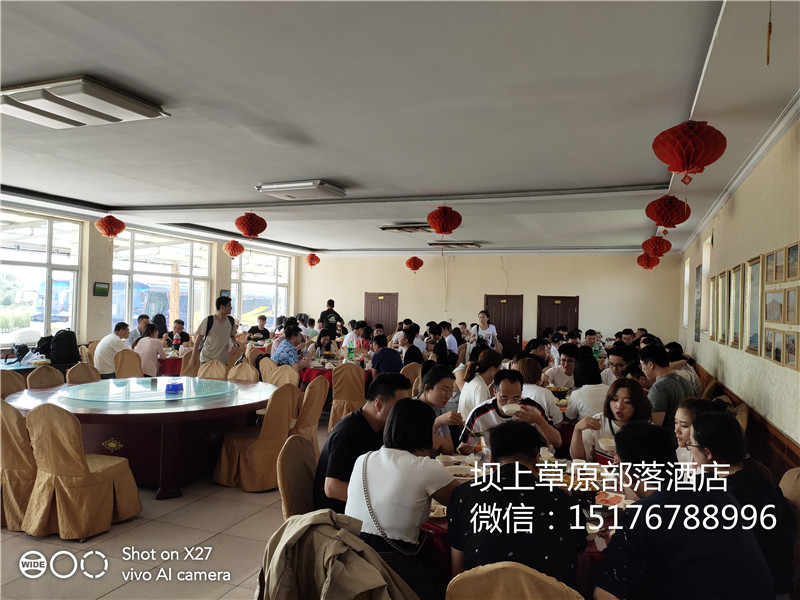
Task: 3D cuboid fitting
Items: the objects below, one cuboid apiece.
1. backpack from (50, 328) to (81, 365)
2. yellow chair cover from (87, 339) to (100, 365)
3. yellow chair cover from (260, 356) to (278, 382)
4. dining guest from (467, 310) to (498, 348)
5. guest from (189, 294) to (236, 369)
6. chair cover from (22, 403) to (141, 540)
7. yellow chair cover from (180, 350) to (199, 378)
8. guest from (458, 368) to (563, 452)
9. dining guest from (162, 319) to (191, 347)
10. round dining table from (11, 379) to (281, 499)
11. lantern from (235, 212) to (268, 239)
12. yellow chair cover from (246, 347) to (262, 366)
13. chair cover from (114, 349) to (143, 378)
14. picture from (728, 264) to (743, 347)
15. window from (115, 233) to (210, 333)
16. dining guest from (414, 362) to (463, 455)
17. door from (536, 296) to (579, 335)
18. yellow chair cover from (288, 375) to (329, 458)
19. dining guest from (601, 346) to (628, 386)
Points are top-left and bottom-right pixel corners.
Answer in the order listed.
[{"bbox_3d":[-4.523,0.602,7.145,0.310,0.470,0.210,2,0,9],"label":"backpack"},{"bbox_3d":[-4.590,1.136,8.200,0.550,0.940,0.450,2,0,-29],"label":"yellow chair cover"},{"bbox_3d":[-1.660,1.259,7.333,0.470,0.930,0.560,1,-1,41],"label":"yellow chair cover"},{"bbox_3d":[1.510,1.002,9.500,0.480,1.600,0.340,2,0,9],"label":"dining guest"},{"bbox_3d":[-2.443,0.810,7.000,0.560,1.710,0.380,3,-1,-38],"label":"guest"},{"bbox_3d":[-2.330,1.170,3.950,0.480,0.940,0.600,2,-1,9],"label":"chair cover"},{"bbox_3d":[-3.185,1.200,8.047,0.460,0.940,0.600,2,-1,-37],"label":"yellow chair cover"},{"bbox_3d":[0.659,1.065,3.200,0.580,1.280,0.720,2,-1,-5],"label":"guest"},{"bbox_3d":[-3.751,1.000,9.000,0.550,1.290,0.780,2,-1,-12],"label":"dining guest"},{"bbox_3d":[-2.350,1.247,5.057,2.260,0.770,2.260,2,-1,0],"label":"round dining table"},{"bbox_3d":[-2.380,-1.187,8.500,0.500,0.400,0.500,2,-1,24],"label":"lantern"},{"bbox_3d":[-2.254,1.226,8.350,0.460,0.935,0.580,2,-1,-23],"label":"yellow chair cover"},{"bbox_3d":[-3.826,1.160,7.660,0.460,0.935,0.580,2,-1,-7],"label":"chair cover"},{"bbox_3d":[3.276,0.075,5.157,0.045,0.790,0.670,1,-1,24],"label":"picture"},{"bbox_3d":[-4.948,-0.237,11.110,0.140,2.120,2.700,1,-1,24],"label":"window"},{"bbox_3d":[0.250,1.089,3.450,0.500,1.290,0.750,2,0,-43],"label":"dining guest"},{"bbox_3d":[3.691,0.893,12.473,0.950,1.980,0.100,2,0,24],"label":"door"},{"bbox_3d":[-1.092,1.255,5.686,0.600,0.940,0.460,2,0,23],"label":"yellow chair cover"},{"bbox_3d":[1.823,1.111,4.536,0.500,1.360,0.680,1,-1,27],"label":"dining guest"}]

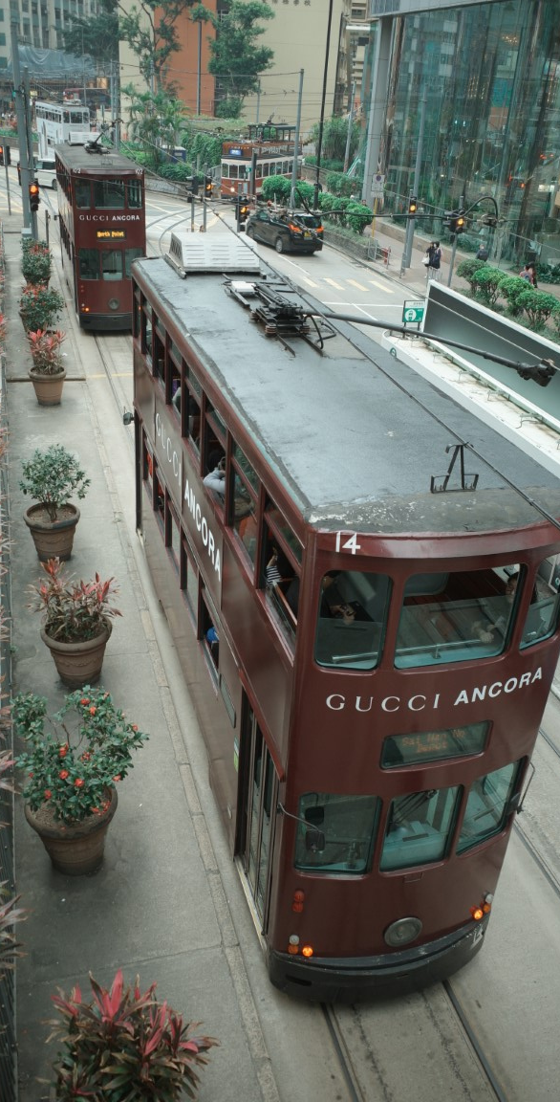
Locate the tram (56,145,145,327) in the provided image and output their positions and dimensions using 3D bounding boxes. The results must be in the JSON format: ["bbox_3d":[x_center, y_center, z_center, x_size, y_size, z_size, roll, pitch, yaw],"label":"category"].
[{"bbox_3d":[-5.978,-10.523,28.209,2.020,4.640,9.000,-5,30,-15],"label":"tram"}]

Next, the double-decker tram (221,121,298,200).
[{"bbox_3d":[-1.081,-26.428,57.986,2.000,4.400,9.000,14,30,19],"label":"double-decker tram"}]

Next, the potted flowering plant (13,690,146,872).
[{"bbox_3d":[-1.863,2.244,8.061,1.180,1.720,1.100,-5,30,-15],"label":"potted flowering plant"}]

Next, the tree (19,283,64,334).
[{"bbox_3d":[-6.790,-6.700,24.203,1.200,1.450,1.150,-5,30,-15],"label":"tree"}]

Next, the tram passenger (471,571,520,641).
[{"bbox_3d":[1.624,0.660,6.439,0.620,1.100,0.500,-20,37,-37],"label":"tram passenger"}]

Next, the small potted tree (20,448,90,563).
[{"bbox_3d":[-3.374,-0.695,12.815,0.960,1.660,0.930,-5,30,-15],"label":"small potted tree"}]

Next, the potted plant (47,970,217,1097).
[{"bbox_3d":[-0.921,3.445,5.522,1.020,1.620,1.000,-5,30,-15],"label":"potted plant"}]

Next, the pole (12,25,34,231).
[{"bbox_3d":[-9.526,-14.787,31.706,0.360,7.700,0.360,-5,30,-15],"label":"pole"}]

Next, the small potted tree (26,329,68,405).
[{"bbox_3d":[-5.300,-4.200,19.550,0.900,1.620,0.880,-5,30,-15],"label":"small potted tree"}]

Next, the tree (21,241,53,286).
[{"bbox_3d":[-7.783,-8.869,27.415,0.980,1.600,0.950,-5,30,-15],"label":"tree"}]

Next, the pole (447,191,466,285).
[{"bbox_3d":[6.737,-11.845,32.969,0.600,3.350,0.500,-2,29,-11],"label":"pole"}]

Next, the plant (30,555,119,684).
[{"bbox_3d":[-2.505,0.880,10.620,1.060,1.550,1.020,-5,30,-15],"label":"plant"}]

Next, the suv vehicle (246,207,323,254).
[{"bbox_3d":[0.172,-15.257,40.602,1.820,1.720,4.700,-12,32,-27],"label":"suv vehicle"}]

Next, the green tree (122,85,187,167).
[{"bbox_3d":[-9.394,-31.754,64.000,4.800,6.800,4.500,-5,30,-15],"label":"green tree"}]

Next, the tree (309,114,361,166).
[{"bbox_3d":[4.525,-33.798,70.500,4.200,4.700,4.000,-5,30,-15],"label":"tree"}]

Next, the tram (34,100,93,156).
[{"bbox_3d":[-16.729,-31.888,65.991,2.000,4.450,9.000,-12,32,-27],"label":"tram"}]

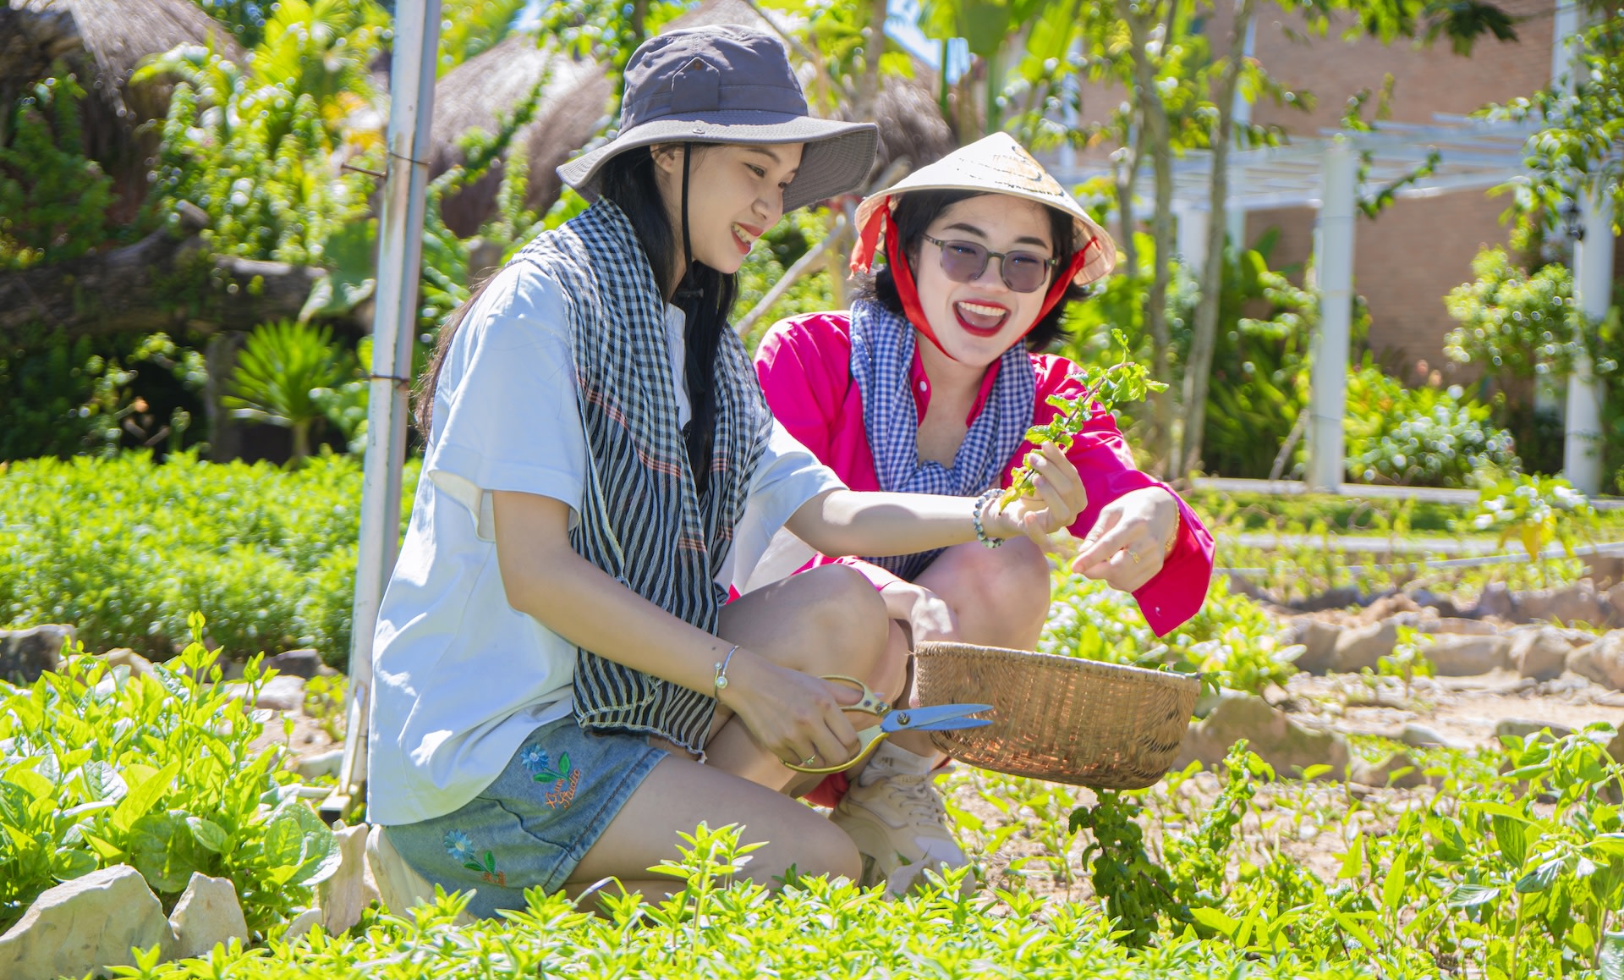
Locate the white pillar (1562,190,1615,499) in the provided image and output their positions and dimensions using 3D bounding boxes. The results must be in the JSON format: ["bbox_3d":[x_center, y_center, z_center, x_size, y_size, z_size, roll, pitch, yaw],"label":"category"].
[{"bbox_3d":[5.632,-1.148,23.500,0.250,2.420,0.250,2,2,-17],"label":"white pillar"}]

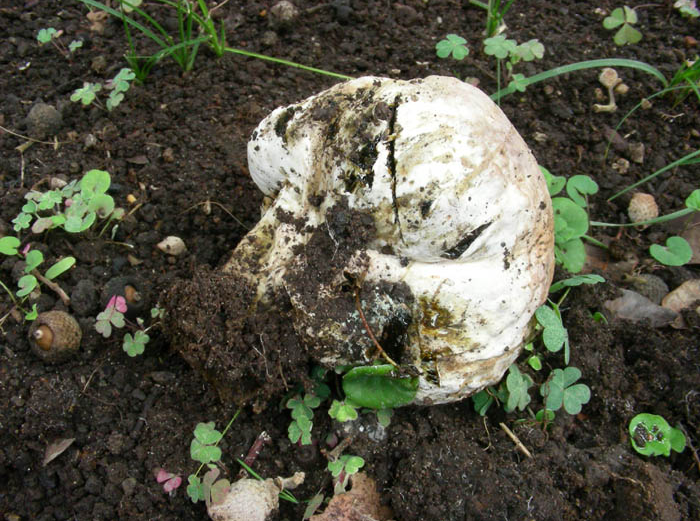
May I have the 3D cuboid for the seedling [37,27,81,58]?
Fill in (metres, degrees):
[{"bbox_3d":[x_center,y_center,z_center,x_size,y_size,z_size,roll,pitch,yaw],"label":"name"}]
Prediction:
[{"bbox_3d":[-0.198,-0.148,0.521,0.029,0.014,0.017,0,48,0],"label":"seedling"}]

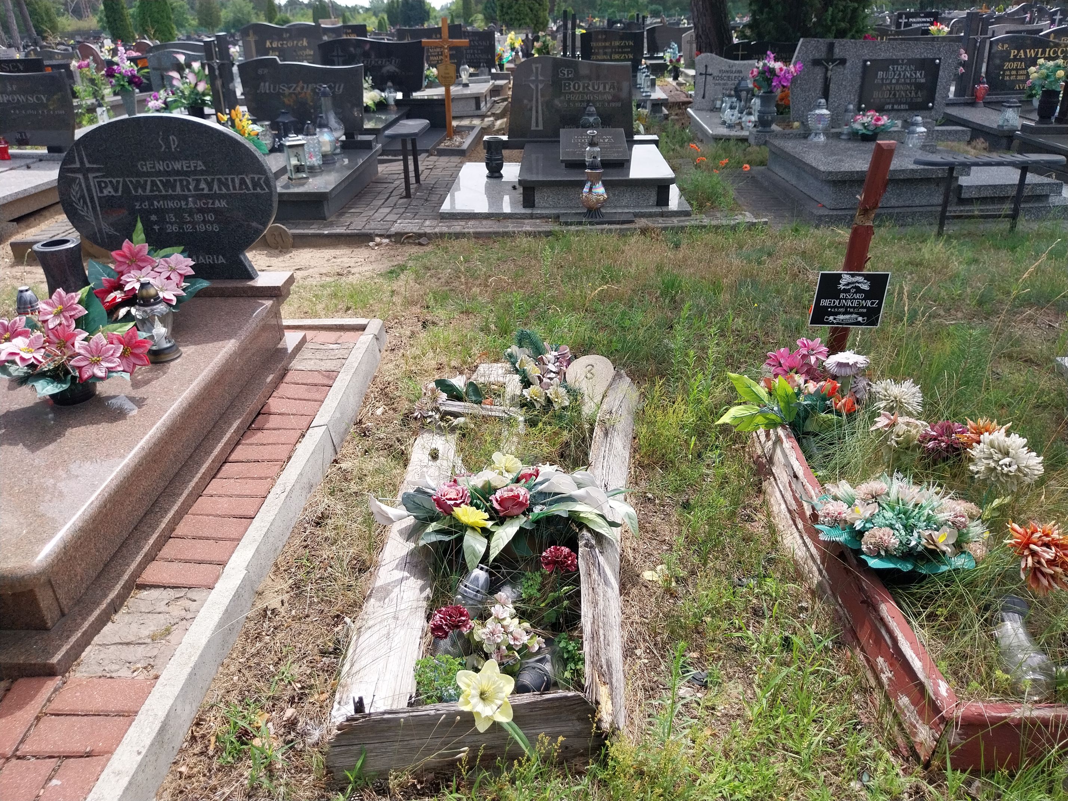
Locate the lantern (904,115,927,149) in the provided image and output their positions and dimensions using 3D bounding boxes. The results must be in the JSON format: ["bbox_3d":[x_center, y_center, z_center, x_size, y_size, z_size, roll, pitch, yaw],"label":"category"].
[{"bbox_3d":[2.694,-1.899,5.661,0.155,0.220,0.155,-1,27,0],"label":"lantern"}]

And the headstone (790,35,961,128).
[{"bbox_3d":[2.585,-2.414,6.083,1.180,0.610,0.130,-2,27,-3],"label":"headstone"}]

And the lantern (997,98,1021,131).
[{"bbox_3d":[3.923,-2.363,6.623,0.180,0.260,0.180,-1,27,0],"label":"lantern"}]

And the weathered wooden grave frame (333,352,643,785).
[{"bbox_3d":[-0.031,0.328,2.243,0.670,0.180,1.550,2,27,4],"label":"weathered wooden grave frame"}]

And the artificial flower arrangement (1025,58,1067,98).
[{"bbox_3d":[3.967,-2.499,6.217,0.310,0.290,0.280,-1,27,0],"label":"artificial flower arrangement"}]

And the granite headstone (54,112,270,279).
[{"bbox_3d":[-1.432,-0.795,3.182,0.860,0.650,0.065,0,27,4],"label":"granite headstone"}]

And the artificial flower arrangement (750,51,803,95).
[{"bbox_3d":[1.805,-2.439,5.975,0.370,0.310,0.300,-1,27,0],"label":"artificial flower arrangement"}]

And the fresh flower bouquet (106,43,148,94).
[{"bbox_3d":[-4.120,-3.357,8.100,0.400,0.460,0.360,0,27,2],"label":"fresh flower bouquet"}]

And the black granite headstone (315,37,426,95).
[{"bbox_3d":[-1.878,-3.949,9.468,1.240,0.601,0.080,-1,26,1],"label":"black granite headstone"}]

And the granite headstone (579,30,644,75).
[{"bbox_3d":[1.174,-5.237,12.068,0.970,0.600,0.080,-1,26,1],"label":"granite headstone"}]

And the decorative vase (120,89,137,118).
[{"bbox_3d":[-4.039,-2.946,8.029,0.160,0.323,0.160,-1,26,1],"label":"decorative vase"}]

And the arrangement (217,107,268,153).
[{"bbox_3d":[-2.454,-2.264,6.750,0.420,0.400,0.340,0,27,2],"label":"arrangement"}]

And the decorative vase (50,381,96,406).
[{"bbox_3d":[-1.484,-0.039,2.565,0.150,0.090,0.150,-1,26,1],"label":"decorative vase"}]

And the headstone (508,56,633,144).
[{"bbox_3d":[0.277,-2.292,6.129,0.950,0.590,0.100,0,27,1],"label":"headstone"}]

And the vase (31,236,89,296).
[{"bbox_3d":[-1.771,-0.441,3.044,0.165,0.310,0.165,0,27,4],"label":"vase"}]

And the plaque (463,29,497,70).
[{"bbox_3d":[-0.885,-5.192,11.900,0.640,0.500,0.070,0,27,2],"label":"plaque"}]

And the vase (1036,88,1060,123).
[{"bbox_3d":[4.513,-2.578,7.038,0.180,0.280,0.180,-1,26,1],"label":"vase"}]

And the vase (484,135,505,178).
[{"bbox_3d":[-0.333,-2.025,6.685,0.150,0.297,0.150,-1,26,1],"label":"vase"}]

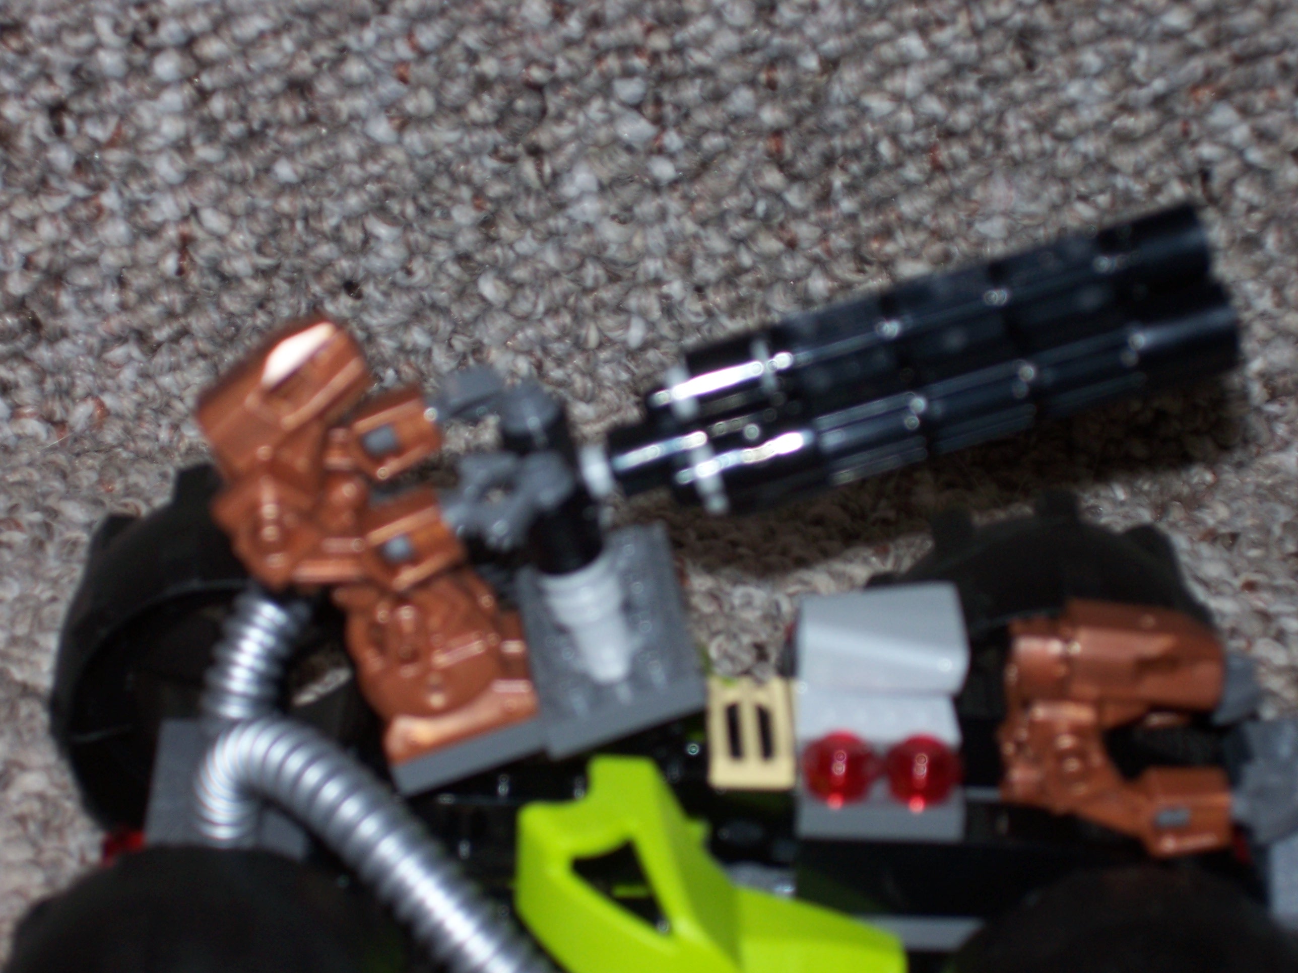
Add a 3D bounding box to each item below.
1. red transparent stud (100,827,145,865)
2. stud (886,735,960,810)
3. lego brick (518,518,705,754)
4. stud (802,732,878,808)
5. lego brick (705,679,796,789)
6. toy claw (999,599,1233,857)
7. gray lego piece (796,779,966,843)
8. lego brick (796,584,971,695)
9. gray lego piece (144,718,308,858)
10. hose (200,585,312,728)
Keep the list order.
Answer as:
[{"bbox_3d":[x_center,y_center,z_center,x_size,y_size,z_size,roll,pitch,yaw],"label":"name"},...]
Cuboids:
[{"bbox_3d":[-0.052,0.036,0.376,0.005,0.007,0.007,0,32,0],"label":"red transparent stud"},{"bbox_3d":[0.026,0.027,0.367,0.007,0.005,0.007,0,32,0],"label":"stud"},{"bbox_3d":[-0.004,0.014,0.374,0.016,0.005,0.032,-17,27,2],"label":"lego brick"},{"bbox_3d":[0.018,0.027,0.367,0.007,0.005,0.007,0,32,0],"label":"stud"},{"bbox_3d":[0.010,0.024,0.380,0.008,0.003,0.016,0,32,0],"label":"lego brick"},{"bbox_3d":[0.046,0.023,0.374,0.021,0.017,0.021,0,32,0],"label":"toy claw"},{"bbox_3d":[0.023,0.029,0.372,0.016,0.003,0.015,0,32,0],"label":"gray lego piece"},{"bbox_3d":[0.023,0.015,0.375,0.017,0.006,0.011,0,32,0],"label":"lego brick"},{"bbox_3d":[-0.042,0.034,0.380,0.016,0.006,0.027,0,32,0],"label":"gray lego piece"},{"bbox_3d":[-0.040,0.017,0.382,0.007,0.017,0.007,17,30,-10],"label":"hose"}]

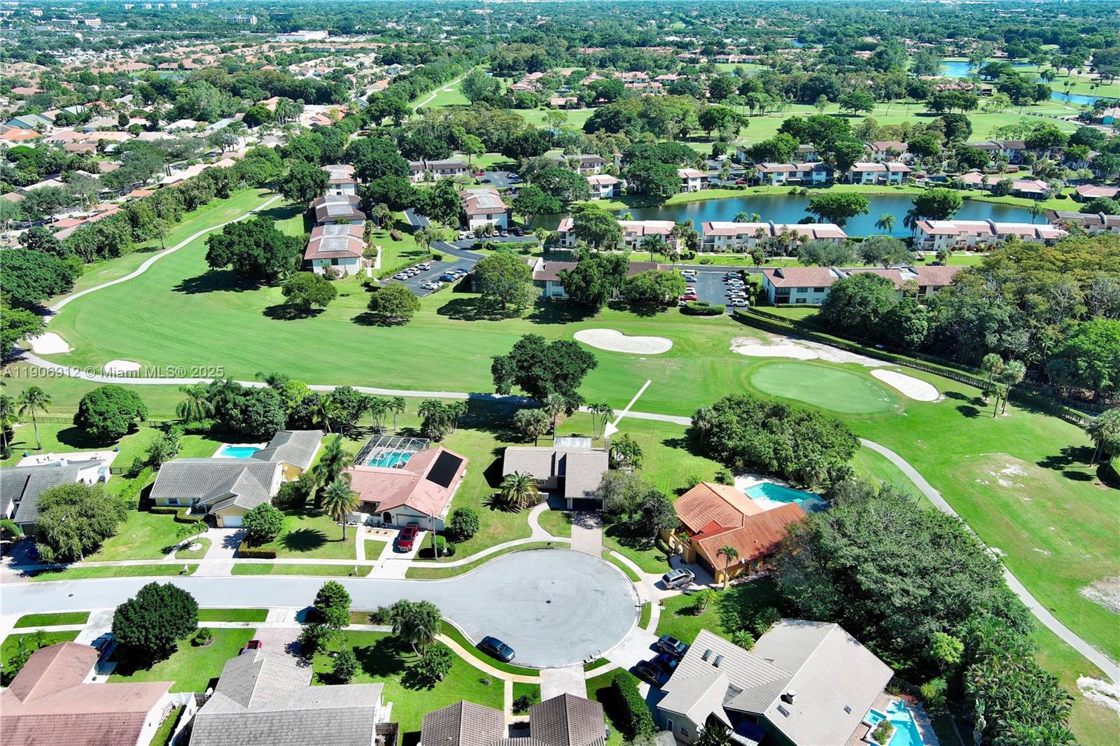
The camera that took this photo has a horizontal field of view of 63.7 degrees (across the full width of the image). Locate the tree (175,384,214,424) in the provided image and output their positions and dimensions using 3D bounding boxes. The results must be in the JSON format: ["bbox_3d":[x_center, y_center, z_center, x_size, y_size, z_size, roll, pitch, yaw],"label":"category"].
[{"bbox_3d":[-68.200,6.191,169.276,7.000,8.700,7.000,0,25,0],"label":"tree"}]

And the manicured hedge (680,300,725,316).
[{"bbox_3d":[36.900,-16.529,231.292,10.100,1.300,5.800,0,24,0],"label":"manicured hedge"}]

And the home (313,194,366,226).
[{"bbox_3d":[-76.200,-54.787,311.593,15.500,7.200,34.000,-6,24,-14],"label":"home"}]

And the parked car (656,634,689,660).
[{"bbox_3d":[14.700,34.704,113.501,4.600,1.600,1.860,20,30,38],"label":"parked car"}]

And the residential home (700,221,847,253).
[{"bbox_3d":[69.988,-45.495,298.646,45.500,7.300,16.800,1,23,3],"label":"residential home"}]

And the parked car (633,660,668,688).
[{"bbox_3d":[11.570,36.553,109.289,4.650,1.580,1.850,20,30,38],"label":"parked car"}]

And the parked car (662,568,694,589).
[{"bbox_3d":[17.079,29.524,130.010,4.800,1.650,1.850,-13,26,-27],"label":"parked car"}]

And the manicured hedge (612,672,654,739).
[{"bbox_3d":[8.550,39.201,105.998,2.300,2.350,9.200,-7,26,-15],"label":"manicured hedge"}]

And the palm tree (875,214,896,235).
[{"bbox_3d":[100.900,-45.302,280.649,6.100,7.900,6.000,0,25,0],"label":"palm tree"}]

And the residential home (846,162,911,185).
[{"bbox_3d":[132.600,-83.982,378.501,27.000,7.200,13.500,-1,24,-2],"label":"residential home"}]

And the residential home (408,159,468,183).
[{"bbox_3d":[-52.000,-85.981,383.083,28.000,7.200,14.000,-3,24,-6],"label":"residential home"}]

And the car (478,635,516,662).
[{"bbox_3d":[-8.152,35.530,116.214,4.700,1.430,1.820,16,28,33],"label":"car"}]

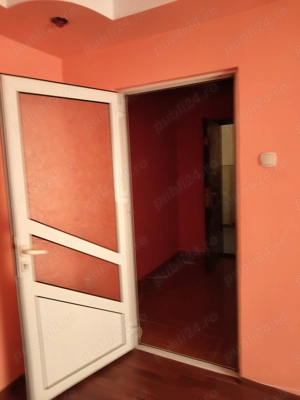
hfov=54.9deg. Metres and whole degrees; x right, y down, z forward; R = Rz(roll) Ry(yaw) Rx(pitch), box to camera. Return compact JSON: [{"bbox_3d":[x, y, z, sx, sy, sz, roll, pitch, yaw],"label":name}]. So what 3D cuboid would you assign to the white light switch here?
[{"bbox_3d":[0.687,-0.234,1.671,0.084,0.083,0.016,1,7,27],"label":"white light switch"}]

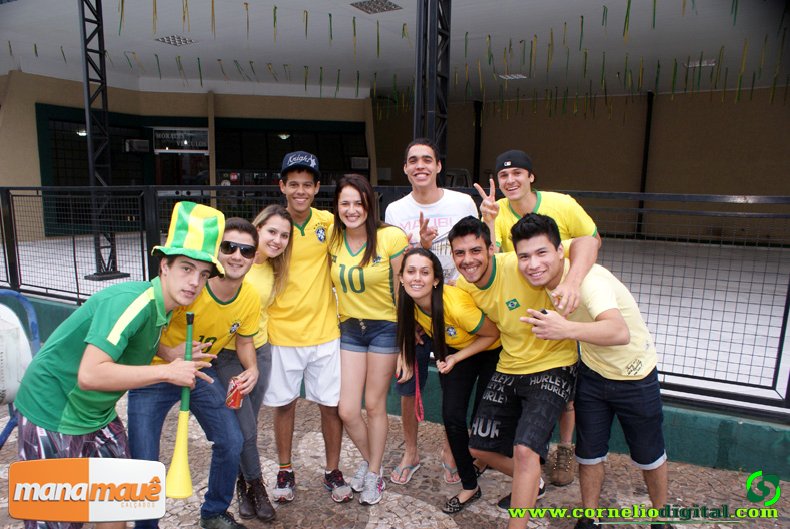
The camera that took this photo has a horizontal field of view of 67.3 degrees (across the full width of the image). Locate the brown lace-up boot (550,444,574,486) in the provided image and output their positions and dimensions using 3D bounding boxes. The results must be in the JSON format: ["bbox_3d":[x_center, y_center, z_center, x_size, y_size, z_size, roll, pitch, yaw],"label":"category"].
[{"bbox_3d":[0.934,1.082,3.303,0.115,0.160,0.295,3,9,17],"label":"brown lace-up boot"}]

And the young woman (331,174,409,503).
[{"bbox_3d":[-0.144,0.372,3.002,0.470,1.635,0.360,3,9,14],"label":"young woman"}]

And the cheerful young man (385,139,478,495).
[{"bbox_3d":[0.187,0.255,3.156,0.560,1.825,0.420,2,9,7],"label":"cheerful young man"}]

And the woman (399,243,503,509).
[{"bbox_3d":[0.274,0.550,2.989,0.480,1.295,0.600,6,10,30],"label":"woman"}]

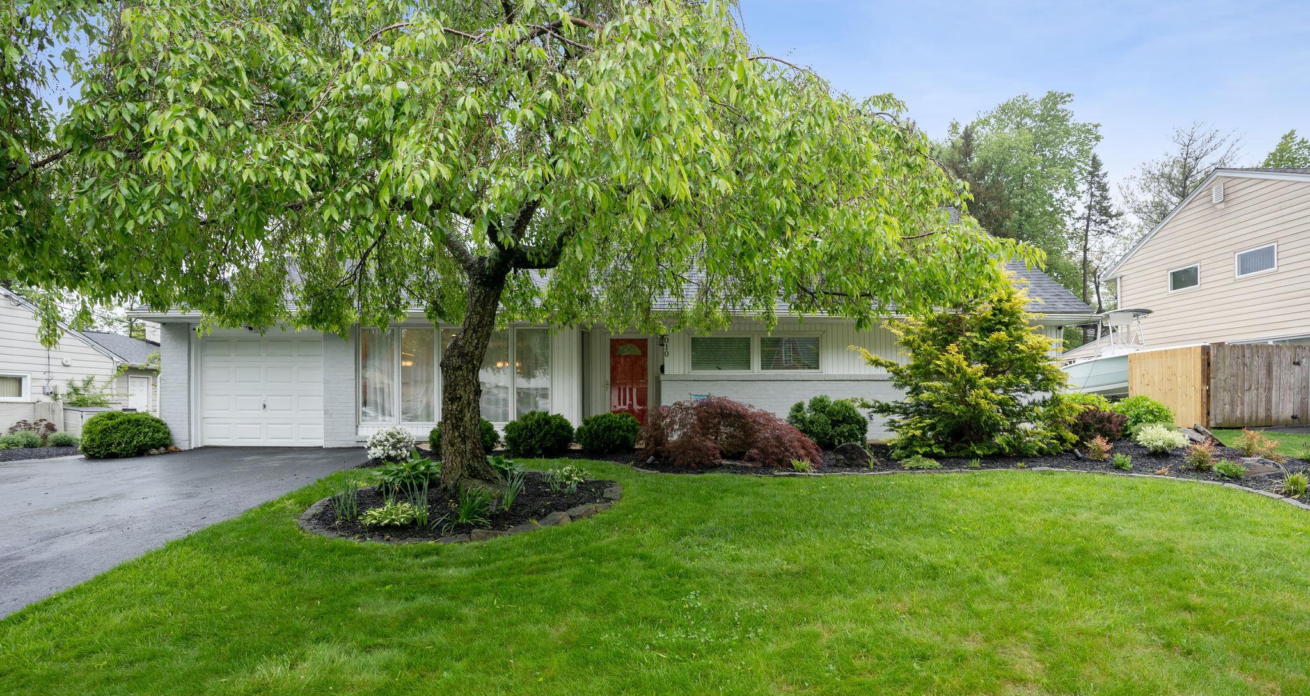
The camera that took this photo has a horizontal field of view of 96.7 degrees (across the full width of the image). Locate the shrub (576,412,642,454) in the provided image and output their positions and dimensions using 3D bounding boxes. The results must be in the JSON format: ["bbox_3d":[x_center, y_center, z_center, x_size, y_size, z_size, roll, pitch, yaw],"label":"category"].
[{"bbox_3d":[-0.776,1.416,9.700,1.080,0.720,1.000,0,-3,0],"label":"shrub"}]

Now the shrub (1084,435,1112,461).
[{"bbox_3d":[7.225,1.629,9.500,0.420,0.420,0.400,0,-2,0],"label":"shrub"}]

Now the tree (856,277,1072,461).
[{"bbox_3d":[5.302,0.352,10.000,3.150,3.050,2.700,0,-2,0],"label":"tree"}]

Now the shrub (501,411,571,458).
[{"bbox_3d":[-2.085,1.536,10.400,1.200,0.830,1.120,0,-2,0],"label":"shrub"}]

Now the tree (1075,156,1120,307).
[{"bbox_3d":[21.241,-3.053,28.000,2.300,12.600,2.200,0,-3,0],"label":"tree"}]

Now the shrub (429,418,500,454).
[{"bbox_3d":[-3.476,1.603,10.600,1.220,0.680,1.100,0,-2,0],"label":"shrub"}]

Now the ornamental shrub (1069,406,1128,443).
[{"bbox_3d":[7.965,1.385,10.500,1.100,0.680,0.950,0,-3,0],"label":"ornamental shrub"}]

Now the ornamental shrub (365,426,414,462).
[{"bbox_3d":[-4.517,1.636,9.900,0.800,0.600,0.720,0,-2,0],"label":"ornamental shrub"}]

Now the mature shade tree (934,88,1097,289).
[{"bbox_3d":[17.612,-4.561,28.500,8.400,15.900,8.000,0,-3,0],"label":"mature shade tree"}]

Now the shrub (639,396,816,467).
[{"bbox_3d":[1.150,1.284,8.900,2.750,1.100,1.900,0,-3,0],"label":"shrub"}]

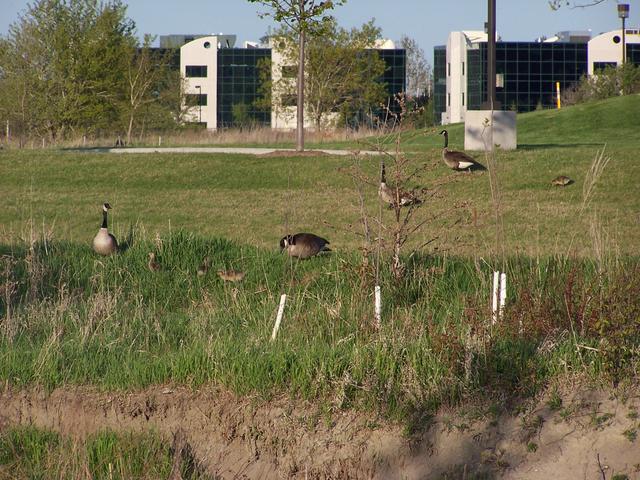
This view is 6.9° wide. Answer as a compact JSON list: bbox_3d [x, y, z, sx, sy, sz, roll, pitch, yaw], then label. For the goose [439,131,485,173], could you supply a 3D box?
[{"bbox_3d":[2.452,-1.499,91.000,0.790,0.750,0.280,0,2,-7],"label":"goose"}]

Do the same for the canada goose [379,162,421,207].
[{"bbox_3d":[1.285,-0.878,85.000,0.720,0.750,0.280,-1,2,-21],"label":"canada goose"}]

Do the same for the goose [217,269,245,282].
[{"bbox_3d":[-1.067,0.435,63.500,0.330,0.200,0.150,0,1,-12],"label":"goose"}]

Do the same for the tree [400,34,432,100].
[{"bbox_3d":[12.994,-23.000,740.000,5.500,11.300,5.500,0,1,0],"label":"tree"}]

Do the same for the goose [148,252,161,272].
[{"bbox_3d":[-2.005,0.285,64.500,0.230,0.260,0.140,-1,2,-41],"label":"goose"}]

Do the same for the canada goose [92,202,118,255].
[{"bbox_3d":[-2.679,-0.106,66.500,0.290,0.720,0.580,0,1,18],"label":"canada goose"}]

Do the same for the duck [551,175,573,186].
[{"bbox_3d":[3.991,-0.975,88.000,0.350,0.200,0.160,0,2,-9],"label":"duck"}]

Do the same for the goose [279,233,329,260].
[{"bbox_3d":[-0.192,0.099,66.000,0.620,0.400,0.280,0,1,-20],"label":"goose"}]

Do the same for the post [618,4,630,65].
[{"bbox_3d":[12.540,-7.582,220.000,0.460,4.300,0.460,0,1,0],"label":"post"}]

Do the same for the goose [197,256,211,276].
[{"bbox_3d":[-1.575,0.365,72.000,0.150,0.280,0.280,1,2,37],"label":"goose"}]

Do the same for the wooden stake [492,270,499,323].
[{"bbox_3d":[1.928,0.648,58.500,0.050,0.630,0.040,2,1,0],"label":"wooden stake"}]

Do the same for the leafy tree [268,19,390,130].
[{"bbox_3d":[0.391,-9.826,320.000,6.900,6.900,6.500,0,1,0],"label":"leafy tree"}]

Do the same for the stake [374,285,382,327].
[{"bbox_3d":[0.728,0.837,66.000,0.060,0.550,0.060,0,1,0],"label":"stake"}]

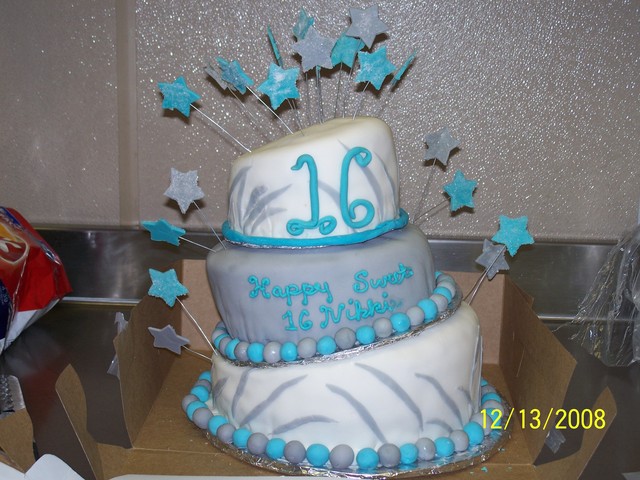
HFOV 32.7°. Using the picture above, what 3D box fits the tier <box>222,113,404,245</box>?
[{"bbox_3d":[-0.005,-0.057,1.012,0.167,0.092,0.167,-5,12,-10],"label":"tier"}]

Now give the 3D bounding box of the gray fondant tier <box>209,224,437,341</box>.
[{"bbox_3d":[0.002,0.031,1.033,0.212,0.086,0.212,-8,12,-5],"label":"gray fondant tier"}]

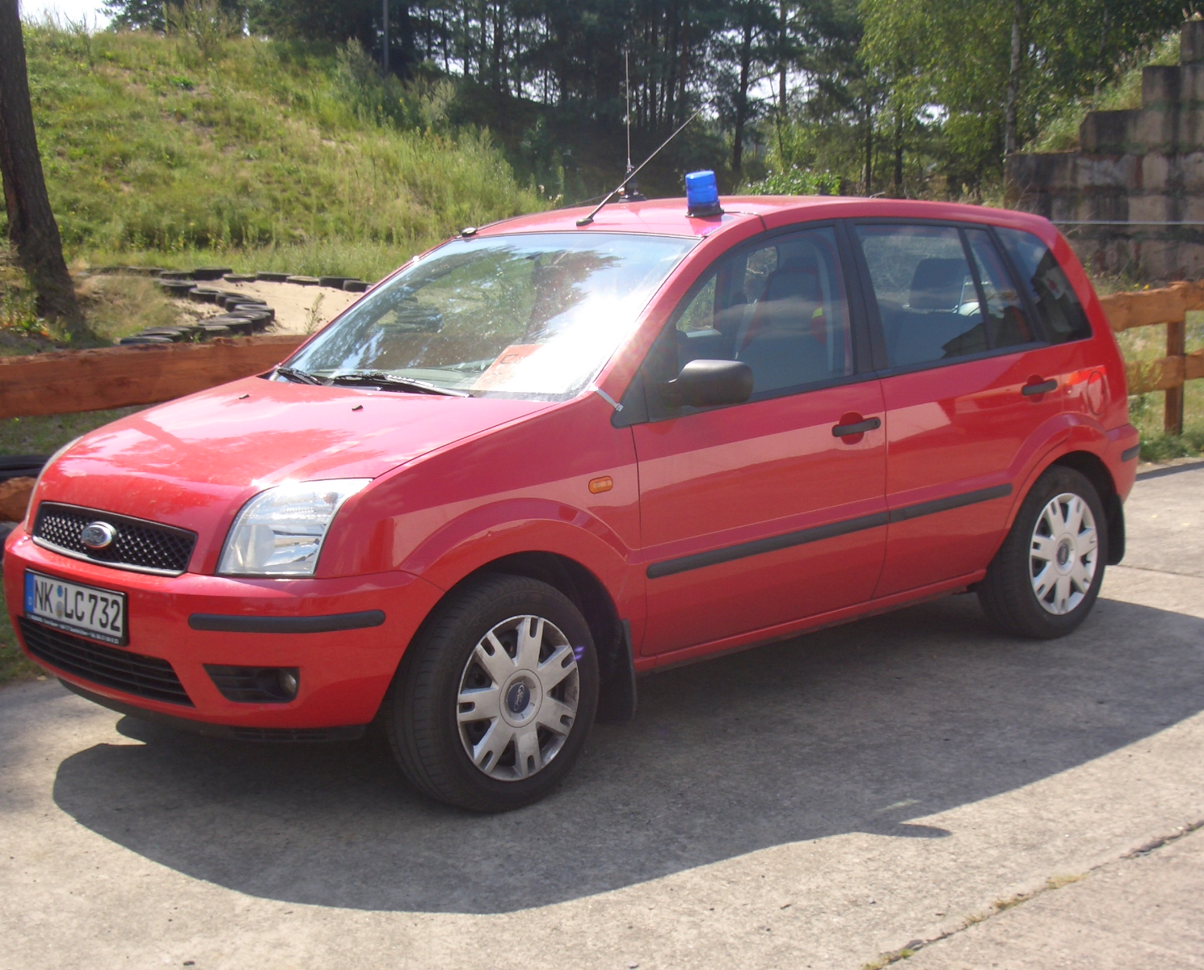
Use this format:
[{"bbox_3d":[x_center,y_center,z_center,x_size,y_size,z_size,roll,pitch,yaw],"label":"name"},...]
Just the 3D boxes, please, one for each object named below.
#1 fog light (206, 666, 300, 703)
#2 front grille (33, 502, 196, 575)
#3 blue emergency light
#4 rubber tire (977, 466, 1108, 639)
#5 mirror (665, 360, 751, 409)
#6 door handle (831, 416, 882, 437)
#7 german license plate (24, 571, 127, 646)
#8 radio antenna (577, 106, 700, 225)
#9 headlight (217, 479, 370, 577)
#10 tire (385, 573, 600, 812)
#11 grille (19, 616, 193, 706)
[{"bbox_3d":[-0.822,0.465,4.328,0.240,0.084,0.069,2,9,24],"label":"fog light"},{"bbox_3d":[-1.274,0.136,4.682,0.085,0.112,0.800,-9,11,-43],"label":"front grille"},{"bbox_3d":[0.303,-0.872,5.488,0.112,0.132,0.112,-3,12,1],"label":"blue emergency light"},{"bbox_3d":[1.533,0.228,6.370,0.605,0.600,0.200,-9,11,-43],"label":"rubber tire"},{"bbox_3d":[0.292,-0.271,4.909,0.150,0.132,0.200,-9,11,-43],"label":"mirror"},{"bbox_3d":[0.751,-0.173,5.395,0.218,0.040,0.048,-9,11,-43],"label":"door handle"},{"bbox_3d":[-1.339,0.306,4.639,0.022,0.122,0.530,-9,11,-43],"label":"german license plate"},{"bbox_3d":[0.136,-1.035,5.892,0.045,0.045,0.702,7,46,46],"label":"radio antenna"},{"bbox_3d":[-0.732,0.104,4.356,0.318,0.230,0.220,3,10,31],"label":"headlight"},{"bbox_3d":[-0.267,0.526,4.681,0.605,0.600,0.200,-9,11,-43],"label":"tire"},{"bbox_3d":[-1.302,0.445,4.691,0.090,0.128,0.840,-9,11,-43],"label":"grille"}]

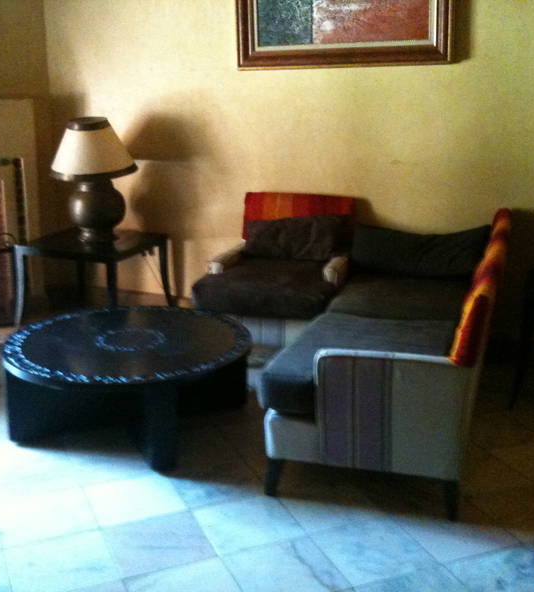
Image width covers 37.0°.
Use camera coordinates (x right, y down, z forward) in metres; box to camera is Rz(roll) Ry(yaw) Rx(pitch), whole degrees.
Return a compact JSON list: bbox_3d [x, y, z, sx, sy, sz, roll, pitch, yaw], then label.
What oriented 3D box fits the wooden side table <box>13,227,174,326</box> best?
[{"bbox_3d":[-1.046,-0.108,4.970,0.682,0.499,0.698,6,16,22],"label":"wooden side table"}]

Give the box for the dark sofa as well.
[{"bbox_3d":[0.609,0.134,3.508,0.760,0.797,1.835,5,16,16],"label":"dark sofa"}]

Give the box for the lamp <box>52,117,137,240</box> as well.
[{"bbox_3d":[-1.045,-0.703,4.809,0.505,0.735,0.505,0,15,0],"label":"lamp"}]

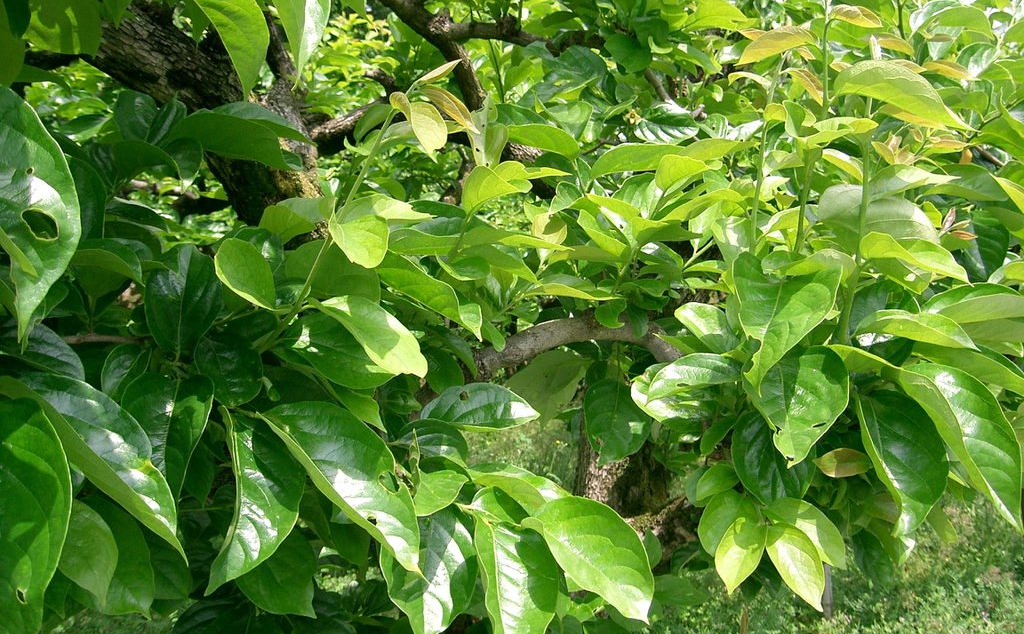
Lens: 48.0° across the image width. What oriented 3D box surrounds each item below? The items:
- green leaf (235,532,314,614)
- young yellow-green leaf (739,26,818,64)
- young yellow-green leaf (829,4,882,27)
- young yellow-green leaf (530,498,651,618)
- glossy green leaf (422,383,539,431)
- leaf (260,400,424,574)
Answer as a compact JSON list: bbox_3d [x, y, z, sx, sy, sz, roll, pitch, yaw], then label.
[{"bbox_3d":[-0.197,0.202,0.950,0.070,0.105,0.020,-20,-25,-16],"label":"green leaf"},{"bbox_3d":[0.266,-0.273,1.150,0.085,0.022,0.042,-19,38,-21],"label":"young yellow-green leaf"},{"bbox_3d":[0.359,-0.315,1.200,0.058,0.014,0.028,12,30,18],"label":"young yellow-green leaf"},{"bbox_3d":[0.066,0.197,0.940,0.135,0.025,0.080,42,46,21],"label":"young yellow-green leaf"},{"bbox_3d":[-0.028,0.083,1.050,0.110,0.020,0.054,5,41,15],"label":"glossy green leaf"},{"bbox_3d":[-0.110,0.112,0.780,0.146,0.030,0.066,45,47,16],"label":"leaf"}]

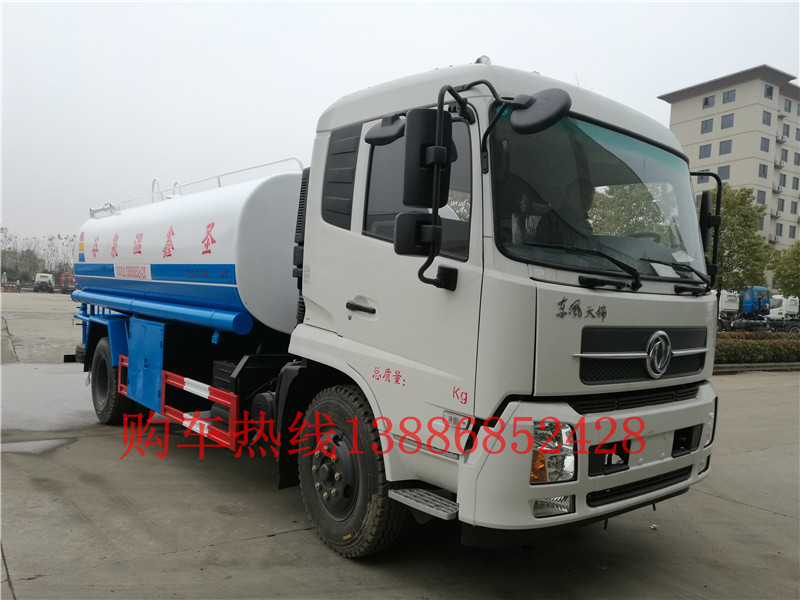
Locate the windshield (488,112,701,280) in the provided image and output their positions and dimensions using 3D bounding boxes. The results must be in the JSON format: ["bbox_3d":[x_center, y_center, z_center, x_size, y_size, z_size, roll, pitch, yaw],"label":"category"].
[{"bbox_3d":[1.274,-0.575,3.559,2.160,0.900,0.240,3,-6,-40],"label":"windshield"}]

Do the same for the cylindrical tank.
[{"bbox_3d":[-2.011,-0.466,7.420,2.240,1.440,5.050,3,1,-40],"label":"cylindrical tank"}]

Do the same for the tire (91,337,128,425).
[{"bbox_3d":[-3.325,0.924,7.250,0.270,1.010,1.010,3,0,-40],"label":"tire"}]

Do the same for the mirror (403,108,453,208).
[{"bbox_3d":[0.121,-0.633,2.790,0.205,0.440,0.100,3,1,-5],"label":"mirror"}]

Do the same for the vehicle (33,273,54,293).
[{"bbox_3d":[-38.795,-1.874,68.000,2.100,2.200,5.000,3,1,-27],"label":"vehicle"}]

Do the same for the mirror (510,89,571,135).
[{"bbox_3d":[0.601,-0.796,2.650,0.270,0.220,0.100,4,-42,36],"label":"mirror"}]

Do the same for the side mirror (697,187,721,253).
[{"bbox_3d":[2.245,-0.579,4.570,0.100,0.440,0.200,3,1,23],"label":"side mirror"}]

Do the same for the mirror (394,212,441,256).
[{"bbox_3d":[0.080,-0.291,2.770,0.200,0.190,0.090,3,1,-5],"label":"mirror"}]

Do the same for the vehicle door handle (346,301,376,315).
[{"bbox_3d":[-0.214,0.042,3.470,0.050,0.045,0.260,3,1,-40],"label":"vehicle door handle"}]

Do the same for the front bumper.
[{"bbox_3d":[1.253,0.780,3.450,2.360,0.610,0.370,3,0,-40],"label":"front bumper"}]

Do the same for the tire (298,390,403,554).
[{"bbox_3d":[-0.303,1.044,3.853,0.270,1.010,1.010,3,0,-38],"label":"tire"}]

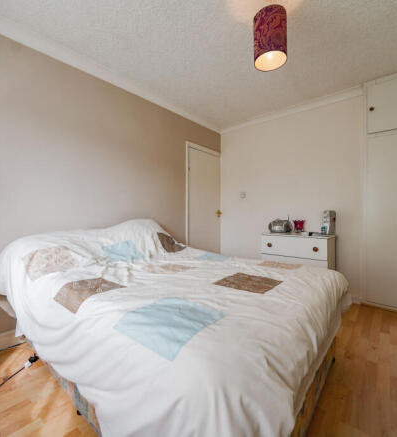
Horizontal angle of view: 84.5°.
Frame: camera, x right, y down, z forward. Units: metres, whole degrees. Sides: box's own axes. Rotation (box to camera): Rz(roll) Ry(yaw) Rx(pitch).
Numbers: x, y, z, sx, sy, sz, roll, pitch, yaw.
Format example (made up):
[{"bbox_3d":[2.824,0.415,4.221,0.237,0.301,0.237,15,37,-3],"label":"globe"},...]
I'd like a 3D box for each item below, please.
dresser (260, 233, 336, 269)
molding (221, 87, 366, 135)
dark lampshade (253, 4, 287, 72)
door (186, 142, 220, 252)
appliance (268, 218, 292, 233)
[{"bbox_3d":[1.210,0.581,2.672,0.745,0.738,0.390,0,1,43],"label":"dresser"},{"bbox_3d":[1.054,-1.402,2.986,1.900,0.088,0.085,0,1,43],"label":"molding"},{"bbox_3d":[0.462,-1.139,1.401,0.200,0.267,0.200,-1,1,0],"label":"dark lampshade"},{"bbox_3d":[0.108,-0.058,3.385,0.060,2.010,0.750,0,1,43],"label":"door"},{"bbox_3d":[1.069,0.117,2.839,0.240,0.167,0.180,0,1,43],"label":"appliance"}]

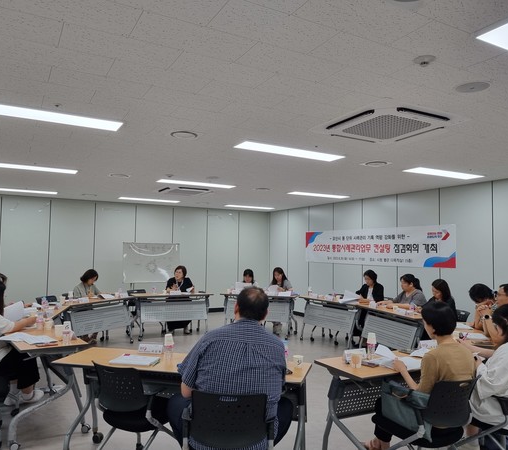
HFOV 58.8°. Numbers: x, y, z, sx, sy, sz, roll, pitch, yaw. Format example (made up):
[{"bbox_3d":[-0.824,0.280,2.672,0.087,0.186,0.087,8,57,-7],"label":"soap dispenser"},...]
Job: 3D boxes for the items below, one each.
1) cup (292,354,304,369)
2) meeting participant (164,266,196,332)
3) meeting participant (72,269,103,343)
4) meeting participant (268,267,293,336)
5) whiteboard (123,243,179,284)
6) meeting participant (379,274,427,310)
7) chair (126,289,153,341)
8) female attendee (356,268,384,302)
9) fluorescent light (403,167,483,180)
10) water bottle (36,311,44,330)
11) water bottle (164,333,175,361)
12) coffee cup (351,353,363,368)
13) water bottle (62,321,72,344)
[{"bbox_3d":[0.304,0.923,3.059,0.074,0.076,0.074,1,-4,0],"label":"cup"},{"bbox_3d":[-1.389,1.371,8.400,0.540,1.240,0.660,2,-4,-13],"label":"meeting participant"},{"bbox_3d":[-2.712,1.312,7.320,0.600,1.190,0.470,-2,-5,41],"label":"meeting participant"},{"bbox_3d":[0.480,1.411,8.468,0.480,1.220,0.660,0,-4,11],"label":"meeting participant"},{"bbox_3d":[-2.120,0.791,9.409,1.210,0.820,0.050,3,-4,-29],"label":"whiteboard"},{"bbox_3d":[2.201,1.317,6.462,0.680,1.208,0.500,2,-4,-20],"label":"meeting participant"},{"bbox_3d":[-2.127,1.580,8.300,0.530,0.790,0.540,3,-4,-27],"label":"chair"},{"bbox_3d":[1.843,1.341,7.196,0.660,1.240,0.480,3,-4,-35],"label":"female attendee"},{"bbox_3d":[2.556,-0.692,6.060,1.260,0.050,0.300,3,-4,-29],"label":"fluorescent light"},{"bbox_3d":[-2.039,0.906,4.313,0.065,0.185,0.065,3,-4,-29],"label":"water bottle"},{"bbox_3d":[-0.603,0.862,3.221,0.066,0.195,0.066,3,-4,-29],"label":"water bottle"},{"bbox_3d":[0.698,0.929,3.073,0.074,0.076,0.074,1,-4,0],"label":"coffee cup"},{"bbox_3d":[-1.512,0.870,3.650,0.066,0.190,0.066,3,-4,-29],"label":"water bottle"}]

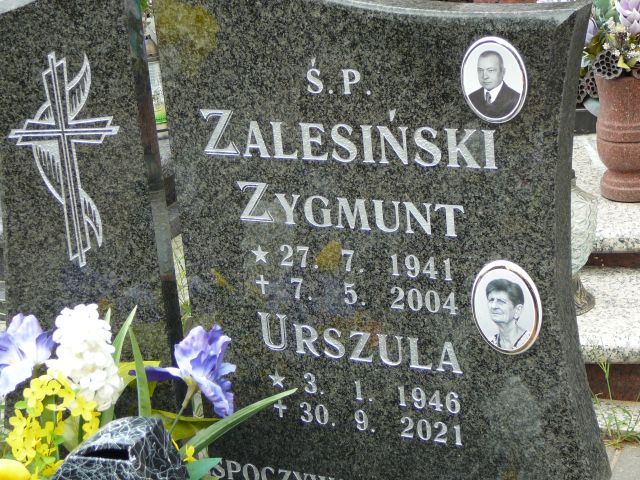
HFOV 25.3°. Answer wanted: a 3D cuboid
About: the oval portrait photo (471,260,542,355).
[{"bbox_3d":[0.226,0.085,1.746,0.094,0.124,0.011,5,21,28],"label":"oval portrait photo"}]

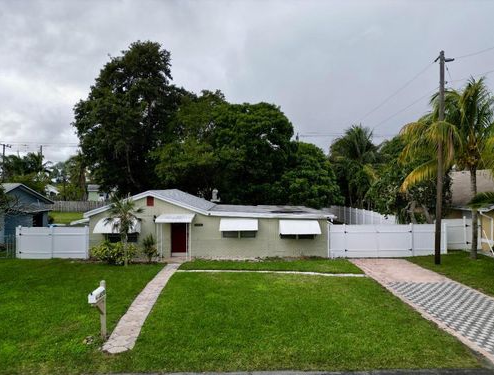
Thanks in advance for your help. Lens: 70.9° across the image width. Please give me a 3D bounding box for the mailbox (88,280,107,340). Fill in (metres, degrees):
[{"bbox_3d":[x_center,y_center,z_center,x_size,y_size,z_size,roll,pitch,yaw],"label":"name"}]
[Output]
[{"bbox_3d":[-3.900,3.260,9.050,0.260,1.580,0.680,0,0,3],"label":"mailbox"}]

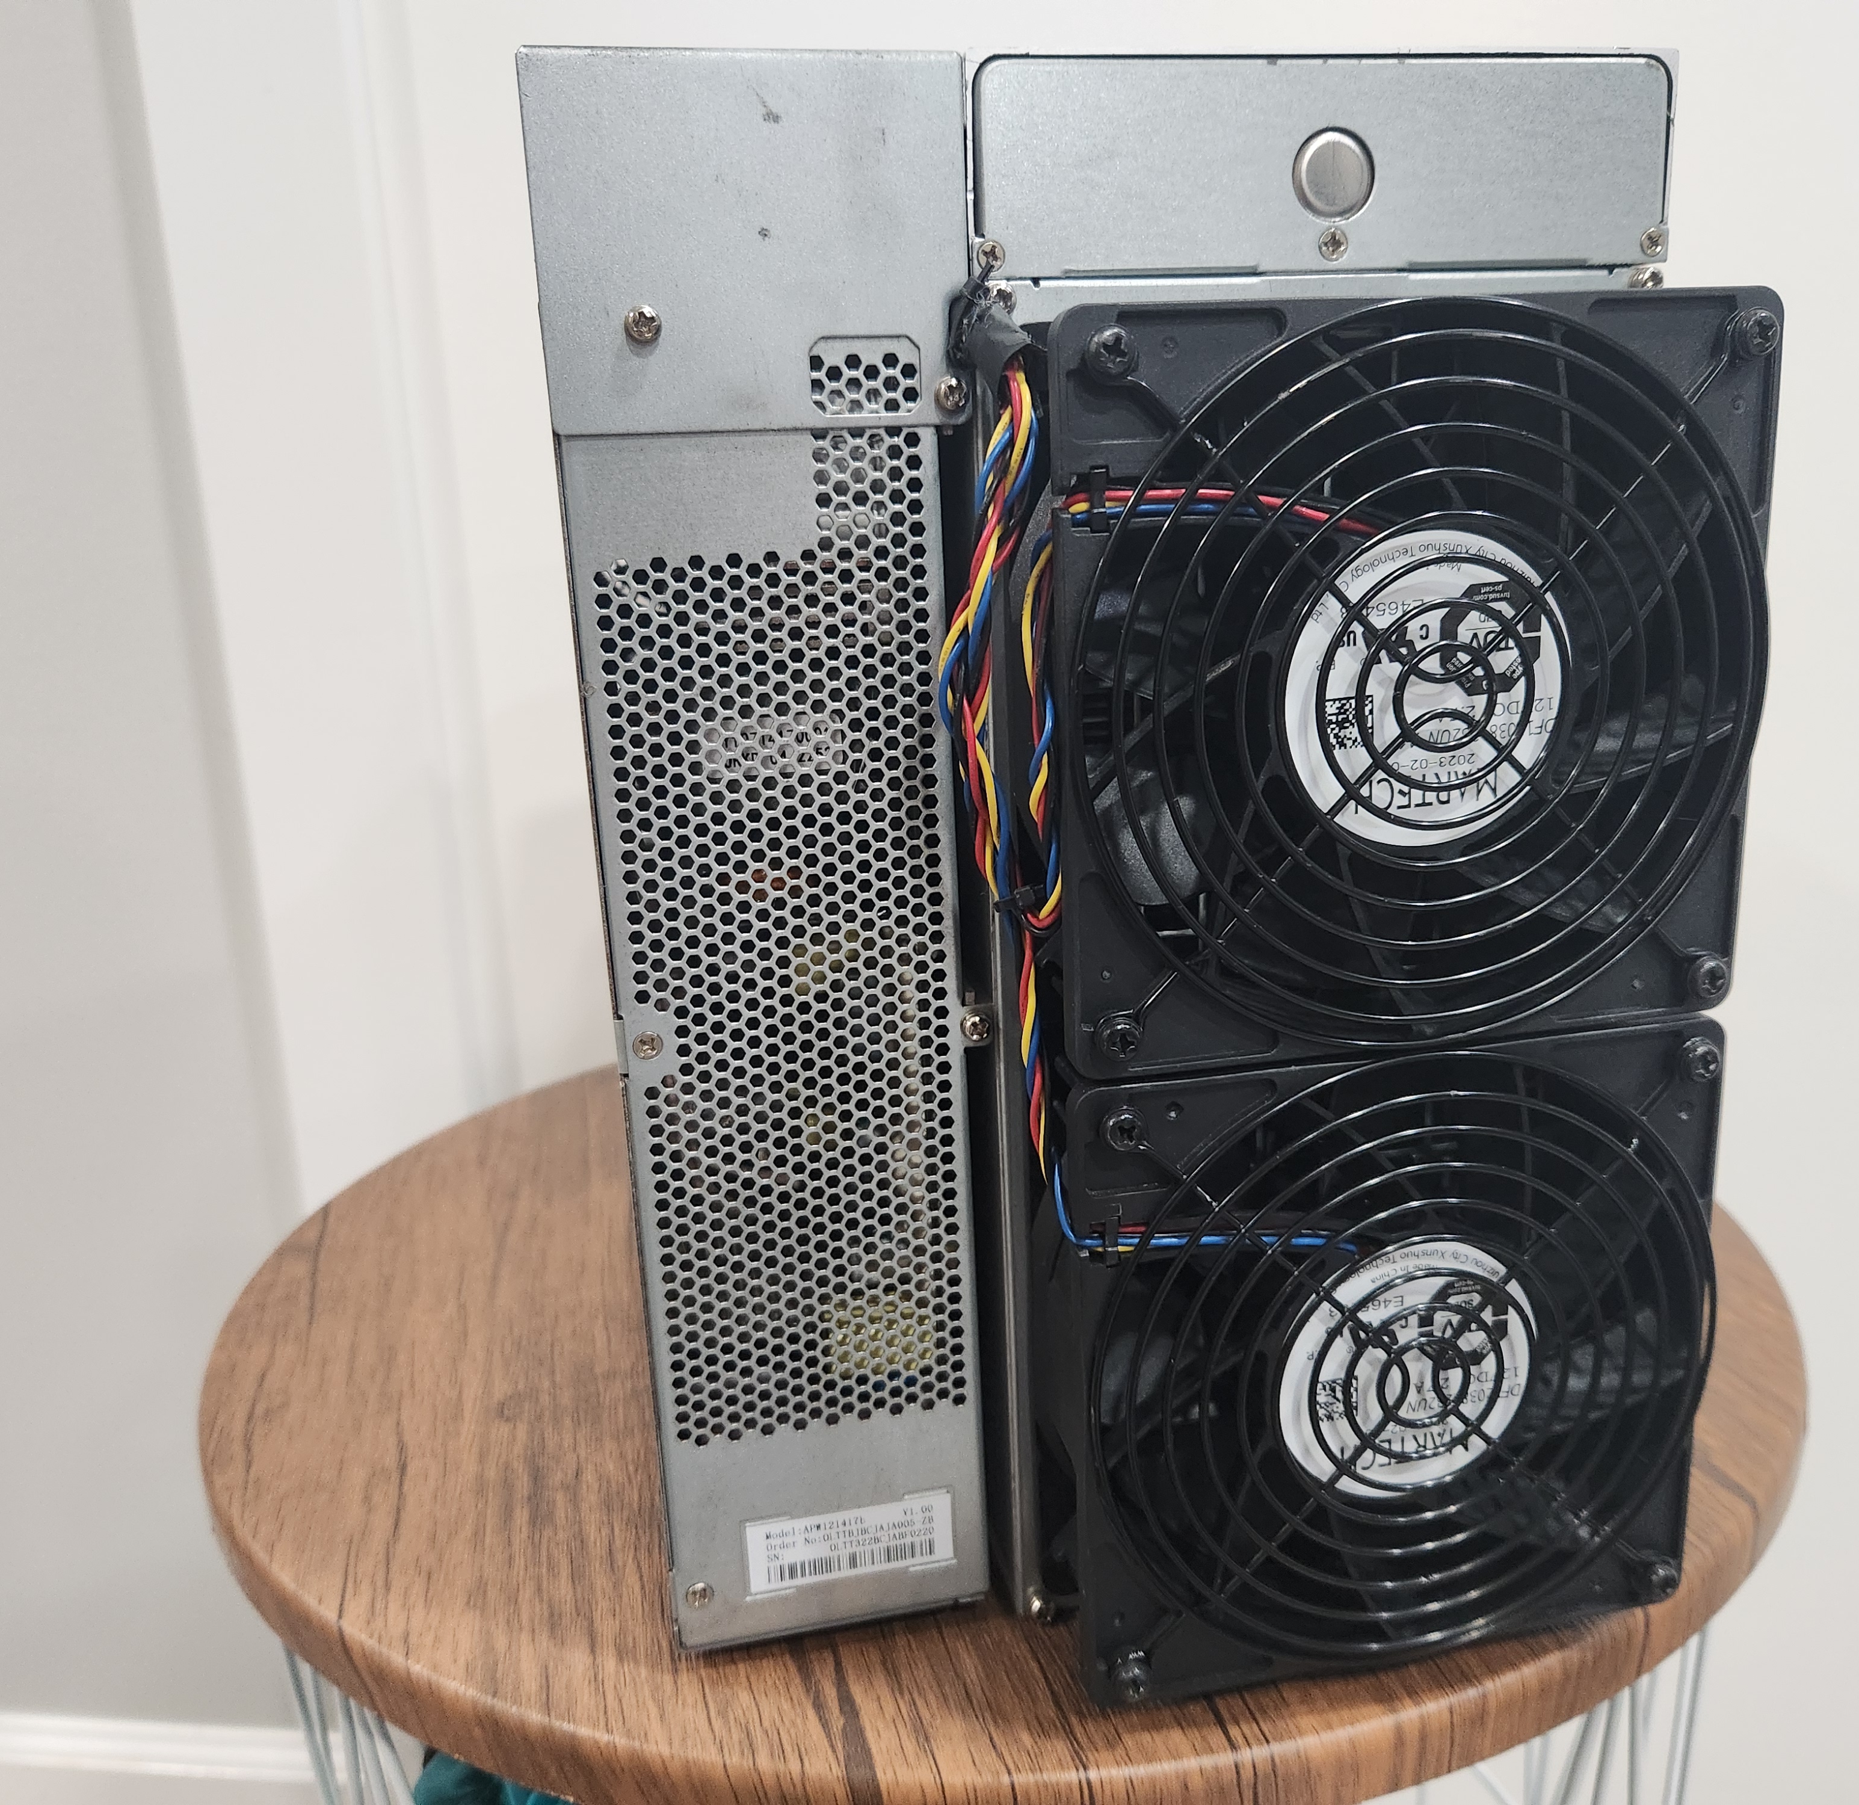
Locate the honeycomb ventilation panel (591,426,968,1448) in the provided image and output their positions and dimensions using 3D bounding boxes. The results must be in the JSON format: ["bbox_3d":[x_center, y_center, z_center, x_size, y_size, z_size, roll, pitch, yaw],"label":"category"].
[{"bbox_3d":[-0.025,0.012,0.289,0.059,0.186,0.002,-5,15,-10],"label":"honeycomb ventilation panel"}]

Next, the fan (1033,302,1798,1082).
[{"bbox_3d":[0.076,-0.038,0.271,0.120,0.120,0.043,-5,15,-10],"label":"fan"}]

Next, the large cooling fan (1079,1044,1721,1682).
[{"bbox_3d":[0.082,0.079,0.301,0.120,0.120,0.043,-5,15,-10],"label":"large cooling fan"}]

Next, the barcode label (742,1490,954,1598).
[{"bbox_3d":[-0.016,0.128,0.320,0.041,0.016,0.001,-5,15,-10],"label":"barcode label"}]

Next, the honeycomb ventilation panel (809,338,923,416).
[{"bbox_3d":[-0.010,-0.088,0.268,0.019,0.013,0.002,-5,15,-10],"label":"honeycomb ventilation panel"}]

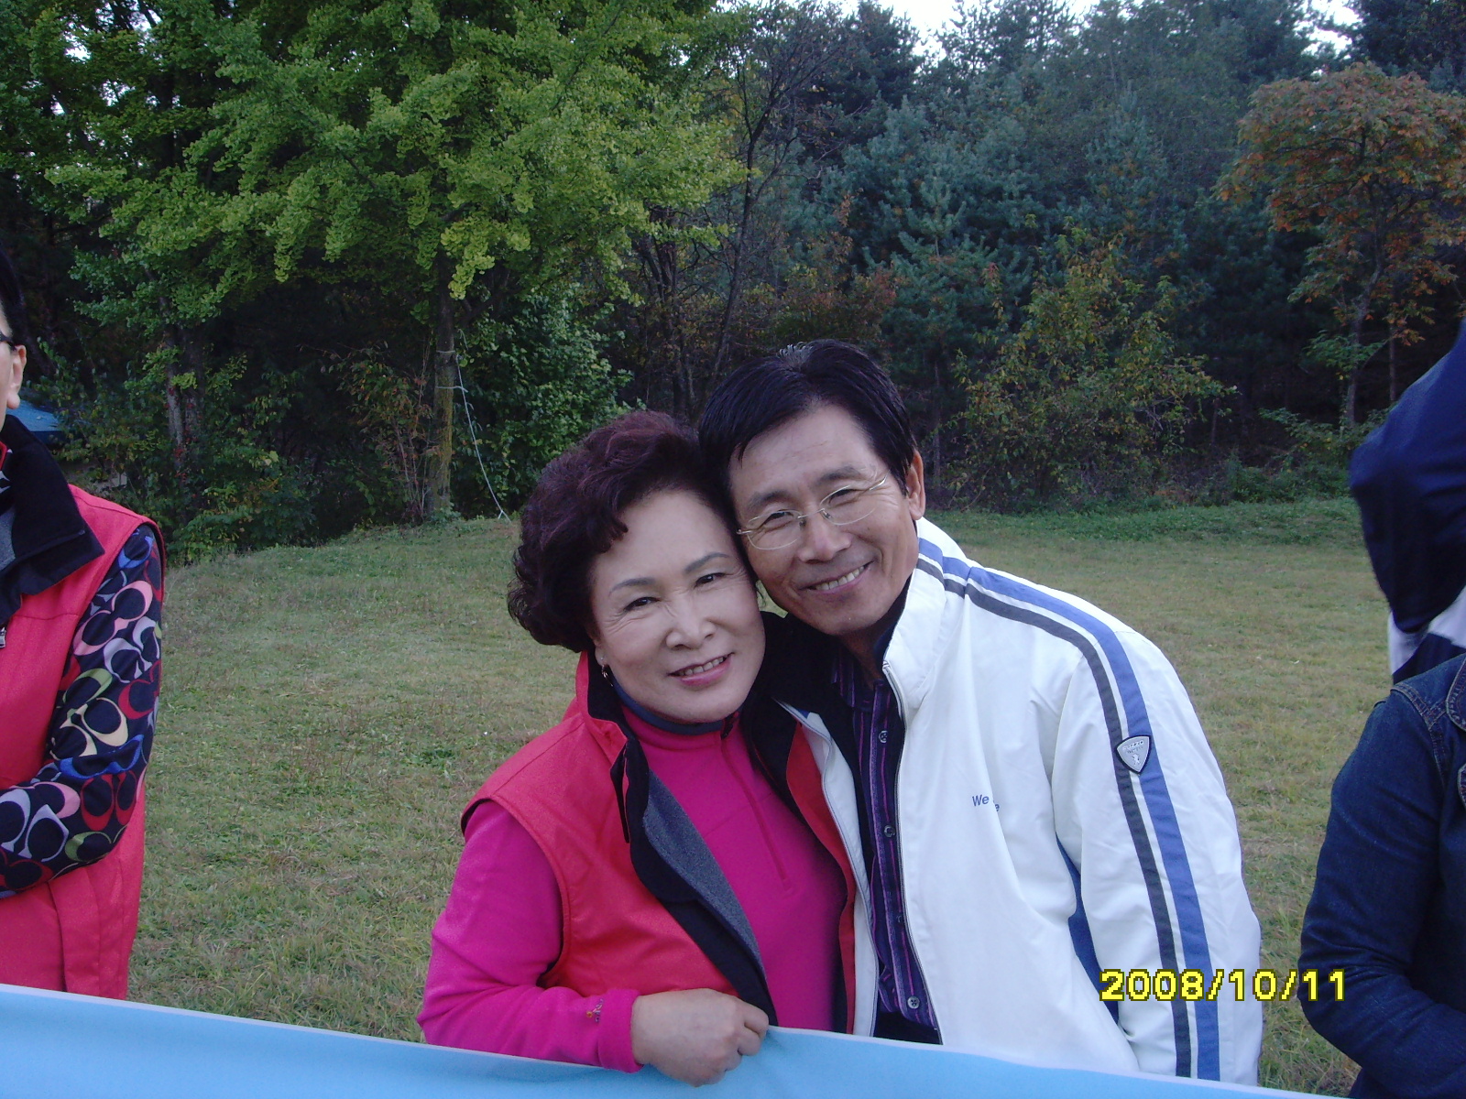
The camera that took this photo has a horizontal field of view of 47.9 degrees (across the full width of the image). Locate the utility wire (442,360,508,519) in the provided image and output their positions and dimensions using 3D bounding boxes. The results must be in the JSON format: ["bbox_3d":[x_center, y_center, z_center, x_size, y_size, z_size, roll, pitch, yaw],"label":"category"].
[{"bbox_3d":[-2.658,-1.132,17.000,0.660,1.640,0.300,0,5,-6],"label":"utility wire"}]

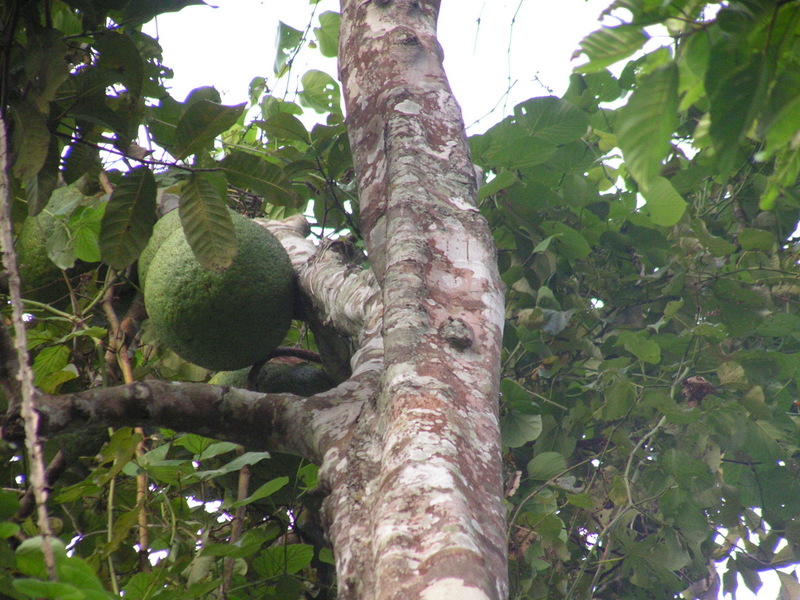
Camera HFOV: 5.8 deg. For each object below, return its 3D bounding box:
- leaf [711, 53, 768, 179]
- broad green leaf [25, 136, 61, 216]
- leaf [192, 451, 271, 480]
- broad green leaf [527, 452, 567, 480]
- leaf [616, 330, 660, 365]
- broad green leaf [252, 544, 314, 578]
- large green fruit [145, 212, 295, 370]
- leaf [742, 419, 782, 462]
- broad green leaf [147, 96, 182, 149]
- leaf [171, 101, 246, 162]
[{"bbox_3d":[0.651,-0.357,15.300,0.106,0.241,0.026,14,19,-5],"label":"leaf"},{"bbox_3d":[-0.661,-0.228,14.700,0.059,0.152,0.033,12,-20,4],"label":"broad green leaf"},{"bbox_3d":[-0.318,0.312,15.000,0.159,0.019,0.072,-19,-21,0],"label":"leaf"},{"bbox_3d":[0.324,0.366,17.600,0.094,0.073,0.025,-17,18,6],"label":"broad green leaf"},{"bbox_3d":[0.510,0.102,17.000,0.107,0.060,0.025,32,25,20],"label":"leaf"},{"bbox_3d":[-0.232,0.520,15.800,0.123,0.025,0.091,-11,-45,0],"label":"broad green leaf"},{"bbox_3d":[-0.353,-0.020,15.600,0.298,0.314,0.298,0,-25,0],"label":"large green fruit"},{"bbox_3d":[0.784,0.306,17.200,0.095,0.104,0.025,-50,-16,19],"label":"leaf"},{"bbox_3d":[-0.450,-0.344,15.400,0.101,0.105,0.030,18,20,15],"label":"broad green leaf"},{"bbox_3d":[-0.352,-0.312,14.700,0.166,0.078,0.033,-39,-15,-13],"label":"leaf"}]

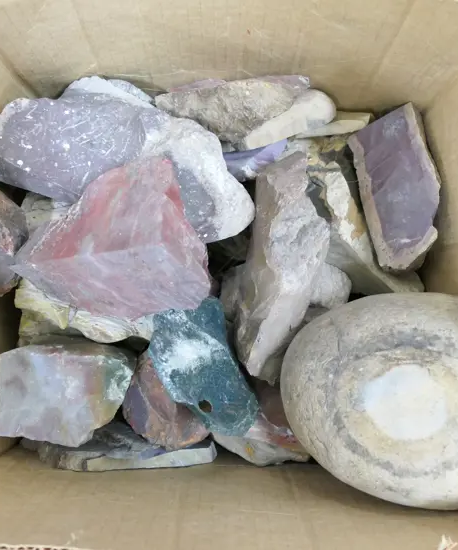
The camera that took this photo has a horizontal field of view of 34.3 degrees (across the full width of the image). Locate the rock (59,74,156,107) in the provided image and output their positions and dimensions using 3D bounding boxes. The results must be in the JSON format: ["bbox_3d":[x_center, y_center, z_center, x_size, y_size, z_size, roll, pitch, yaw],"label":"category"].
[{"bbox_3d":[-0.084,-0.121,0.510,0.060,0.042,0.038,8,87,1],"label":"rock"}]

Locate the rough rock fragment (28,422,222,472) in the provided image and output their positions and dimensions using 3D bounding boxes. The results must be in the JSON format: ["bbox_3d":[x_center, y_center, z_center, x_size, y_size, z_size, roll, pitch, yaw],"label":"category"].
[{"bbox_3d":[-0.073,0.113,0.505,0.122,0.045,0.038,-3,87,0],"label":"rough rock fragment"}]

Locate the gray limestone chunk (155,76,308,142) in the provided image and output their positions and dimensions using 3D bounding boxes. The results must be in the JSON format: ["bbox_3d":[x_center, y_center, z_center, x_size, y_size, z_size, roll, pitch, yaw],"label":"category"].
[{"bbox_3d":[0.001,-0.114,0.512,0.102,0.055,0.048,0,87,0],"label":"gray limestone chunk"}]

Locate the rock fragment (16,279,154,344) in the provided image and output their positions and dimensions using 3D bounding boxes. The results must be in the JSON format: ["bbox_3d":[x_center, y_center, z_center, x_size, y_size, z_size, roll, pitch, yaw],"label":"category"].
[{"bbox_3d":[-0.097,0.021,0.500,0.088,0.050,0.055,8,87,1],"label":"rock fragment"}]

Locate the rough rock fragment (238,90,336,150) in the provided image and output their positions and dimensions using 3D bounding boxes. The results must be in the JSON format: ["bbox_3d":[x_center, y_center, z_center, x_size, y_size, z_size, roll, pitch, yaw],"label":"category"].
[{"bbox_3d":[0.038,-0.102,0.492,0.067,0.038,0.031,-27,87,-1],"label":"rough rock fragment"}]

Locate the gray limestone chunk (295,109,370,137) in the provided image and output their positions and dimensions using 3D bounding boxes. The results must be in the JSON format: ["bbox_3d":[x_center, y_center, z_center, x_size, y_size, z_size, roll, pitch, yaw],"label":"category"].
[{"bbox_3d":[0.072,-0.104,0.515,0.055,0.030,0.025,-7,87,0],"label":"gray limestone chunk"}]

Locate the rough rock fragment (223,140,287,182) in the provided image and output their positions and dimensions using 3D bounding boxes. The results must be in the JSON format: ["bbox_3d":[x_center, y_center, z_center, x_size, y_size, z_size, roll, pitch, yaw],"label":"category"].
[{"bbox_3d":[0.015,-0.079,0.518,0.050,0.034,0.032,-12,87,0],"label":"rough rock fragment"}]

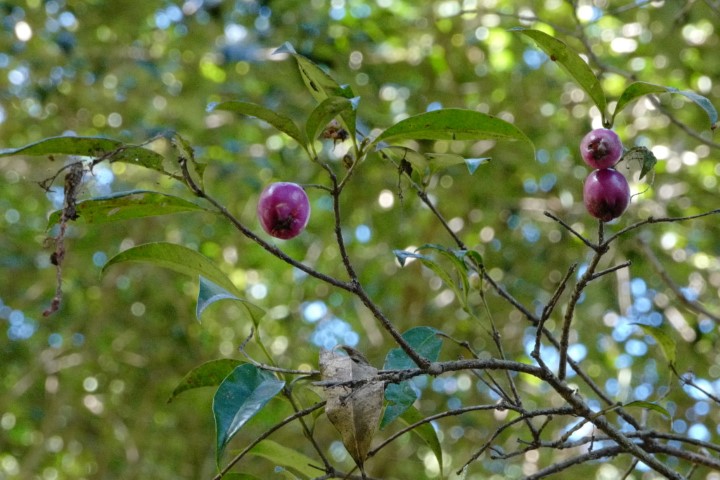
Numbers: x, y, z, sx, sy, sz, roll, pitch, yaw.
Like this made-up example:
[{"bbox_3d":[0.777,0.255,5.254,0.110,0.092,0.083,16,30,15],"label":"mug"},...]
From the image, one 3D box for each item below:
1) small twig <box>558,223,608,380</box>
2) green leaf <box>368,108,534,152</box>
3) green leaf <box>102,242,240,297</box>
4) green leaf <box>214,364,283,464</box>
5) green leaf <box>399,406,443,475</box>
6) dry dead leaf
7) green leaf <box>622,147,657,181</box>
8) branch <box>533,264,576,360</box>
[{"bbox_3d":[0.118,0.033,0.890,0.012,0.085,0.009,14,-5,0],"label":"small twig"},{"bbox_3d":[0.050,-0.058,0.890,0.086,0.022,0.024,0,-12,0],"label":"green leaf"},{"bbox_3d":[-0.101,0.016,0.900,0.078,0.026,0.022,10,-9,0],"label":"green leaf"},{"bbox_3d":[-0.063,0.091,0.880,0.029,0.054,0.019,31,-6,3],"label":"green leaf"},{"bbox_3d":[0.033,0.108,0.910,0.015,0.043,0.015,-28,-6,0],"label":"green leaf"},{"bbox_3d":[-0.003,0.089,0.880,0.033,0.066,0.014,-7,-6,0],"label":"dry dead leaf"},{"bbox_3d":[0.148,-0.041,0.890,0.018,0.018,0.013,0,-8,0],"label":"green leaf"},{"bbox_3d":[0.102,0.038,0.890,0.009,0.054,0.007,19,-5,0],"label":"branch"}]

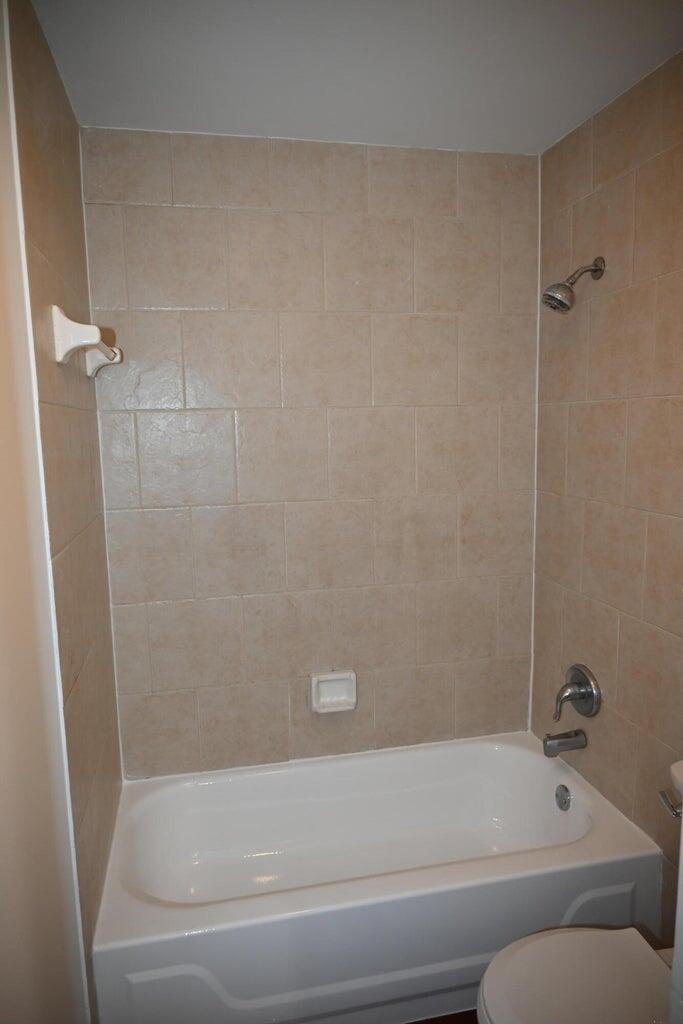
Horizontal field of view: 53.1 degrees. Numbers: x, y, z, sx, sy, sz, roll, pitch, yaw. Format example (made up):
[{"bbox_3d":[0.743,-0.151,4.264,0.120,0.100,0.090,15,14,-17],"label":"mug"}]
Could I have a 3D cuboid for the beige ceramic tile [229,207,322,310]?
[{"bbox_3d":[-0.206,-0.796,2.175,0.305,0.305,0.012,-3,8,-12],"label":"beige ceramic tile"}]

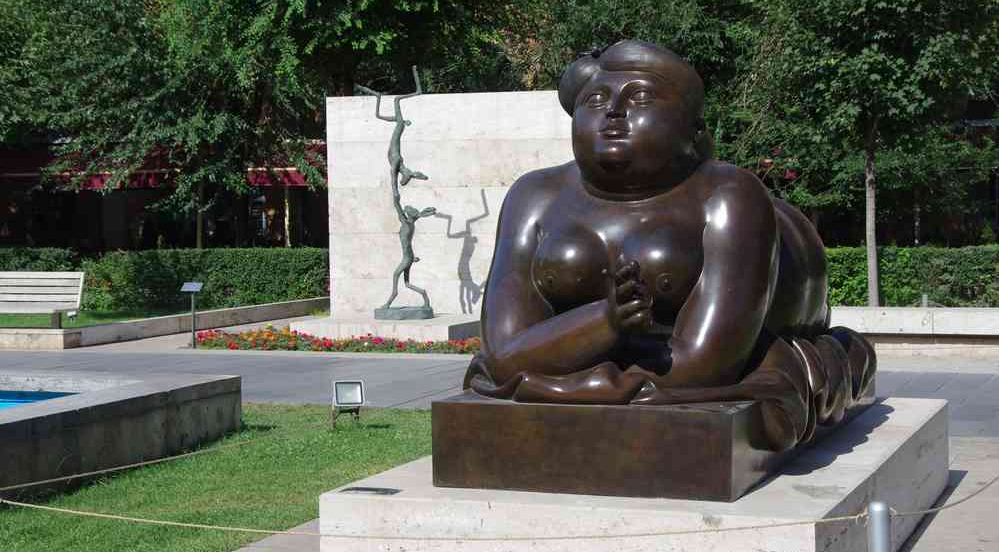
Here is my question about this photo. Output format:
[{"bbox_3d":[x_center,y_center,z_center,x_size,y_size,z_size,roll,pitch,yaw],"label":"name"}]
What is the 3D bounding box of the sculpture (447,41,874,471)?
[{"bbox_3d":[1.010,-0.169,8.976,1.529,1.865,3.629,0,2,20],"label":"sculpture"}]

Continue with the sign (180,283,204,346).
[{"bbox_3d":[-3.719,0.473,21.535,0.249,0.803,0.143,0,2,20],"label":"sign"}]

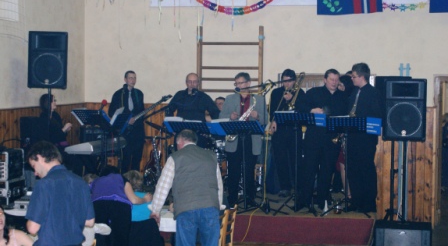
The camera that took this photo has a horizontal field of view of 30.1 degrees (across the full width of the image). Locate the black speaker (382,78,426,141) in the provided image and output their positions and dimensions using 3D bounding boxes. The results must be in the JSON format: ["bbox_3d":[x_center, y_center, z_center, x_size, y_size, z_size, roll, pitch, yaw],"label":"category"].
[{"bbox_3d":[2.093,-0.145,9.650,0.475,0.700,0.380,1,2,10],"label":"black speaker"}]

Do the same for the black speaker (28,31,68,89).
[{"bbox_3d":[-2.236,-0.793,10.600,0.475,0.700,0.380,1,2,-7],"label":"black speaker"}]

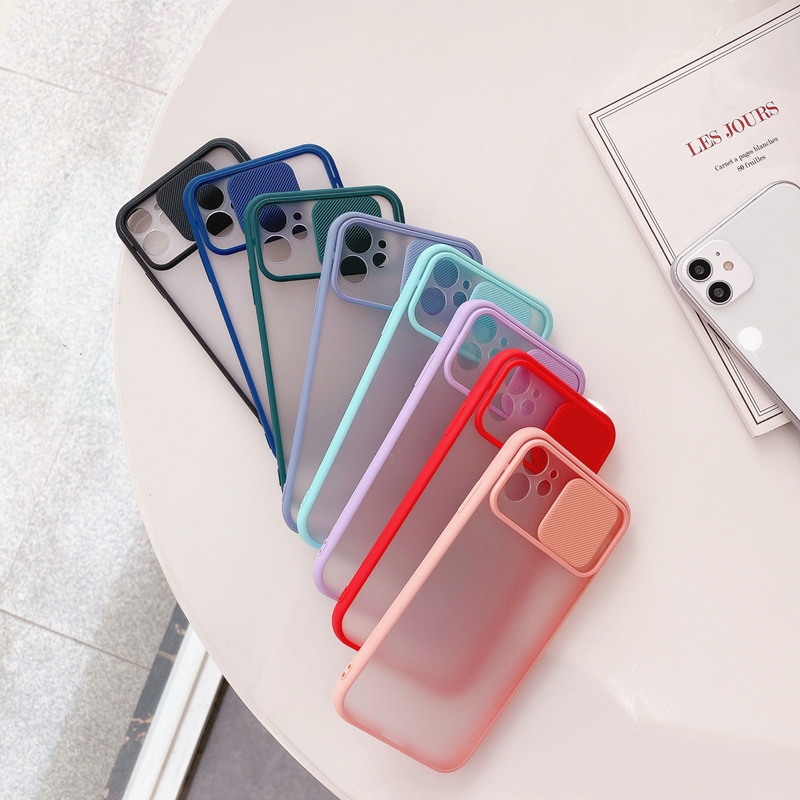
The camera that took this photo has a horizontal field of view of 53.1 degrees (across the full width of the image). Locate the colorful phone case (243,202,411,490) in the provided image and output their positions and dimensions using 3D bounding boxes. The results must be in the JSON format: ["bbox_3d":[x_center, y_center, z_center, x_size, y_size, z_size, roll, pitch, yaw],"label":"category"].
[{"bbox_3d":[-0.027,-0.027,0.392,0.080,0.012,0.155,-8,88,-14],"label":"colorful phone case"}]

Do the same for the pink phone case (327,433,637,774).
[{"bbox_3d":[0.041,0.093,0.368,0.080,0.012,0.155,38,84,-23],"label":"pink phone case"}]

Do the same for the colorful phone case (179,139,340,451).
[{"bbox_3d":[-0.048,-0.050,0.402,0.080,0.012,0.155,-20,85,-11],"label":"colorful phone case"}]

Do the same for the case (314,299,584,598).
[{"bbox_3d":[0.027,0.035,0.379,0.080,0.012,0.155,32,84,-22],"label":"case"}]

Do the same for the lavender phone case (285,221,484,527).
[{"bbox_3d":[-0.007,-0.009,0.387,0.080,0.012,0.155,10,86,-17],"label":"lavender phone case"}]

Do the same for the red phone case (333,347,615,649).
[{"bbox_3d":[0.038,0.058,0.374,0.080,0.012,0.155,34,85,-22],"label":"red phone case"}]

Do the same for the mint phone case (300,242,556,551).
[{"bbox_3d":[0.014,0.009,0.383,0.079,0.012,0.155,26,88,-20],"label":"mint phone case"}]

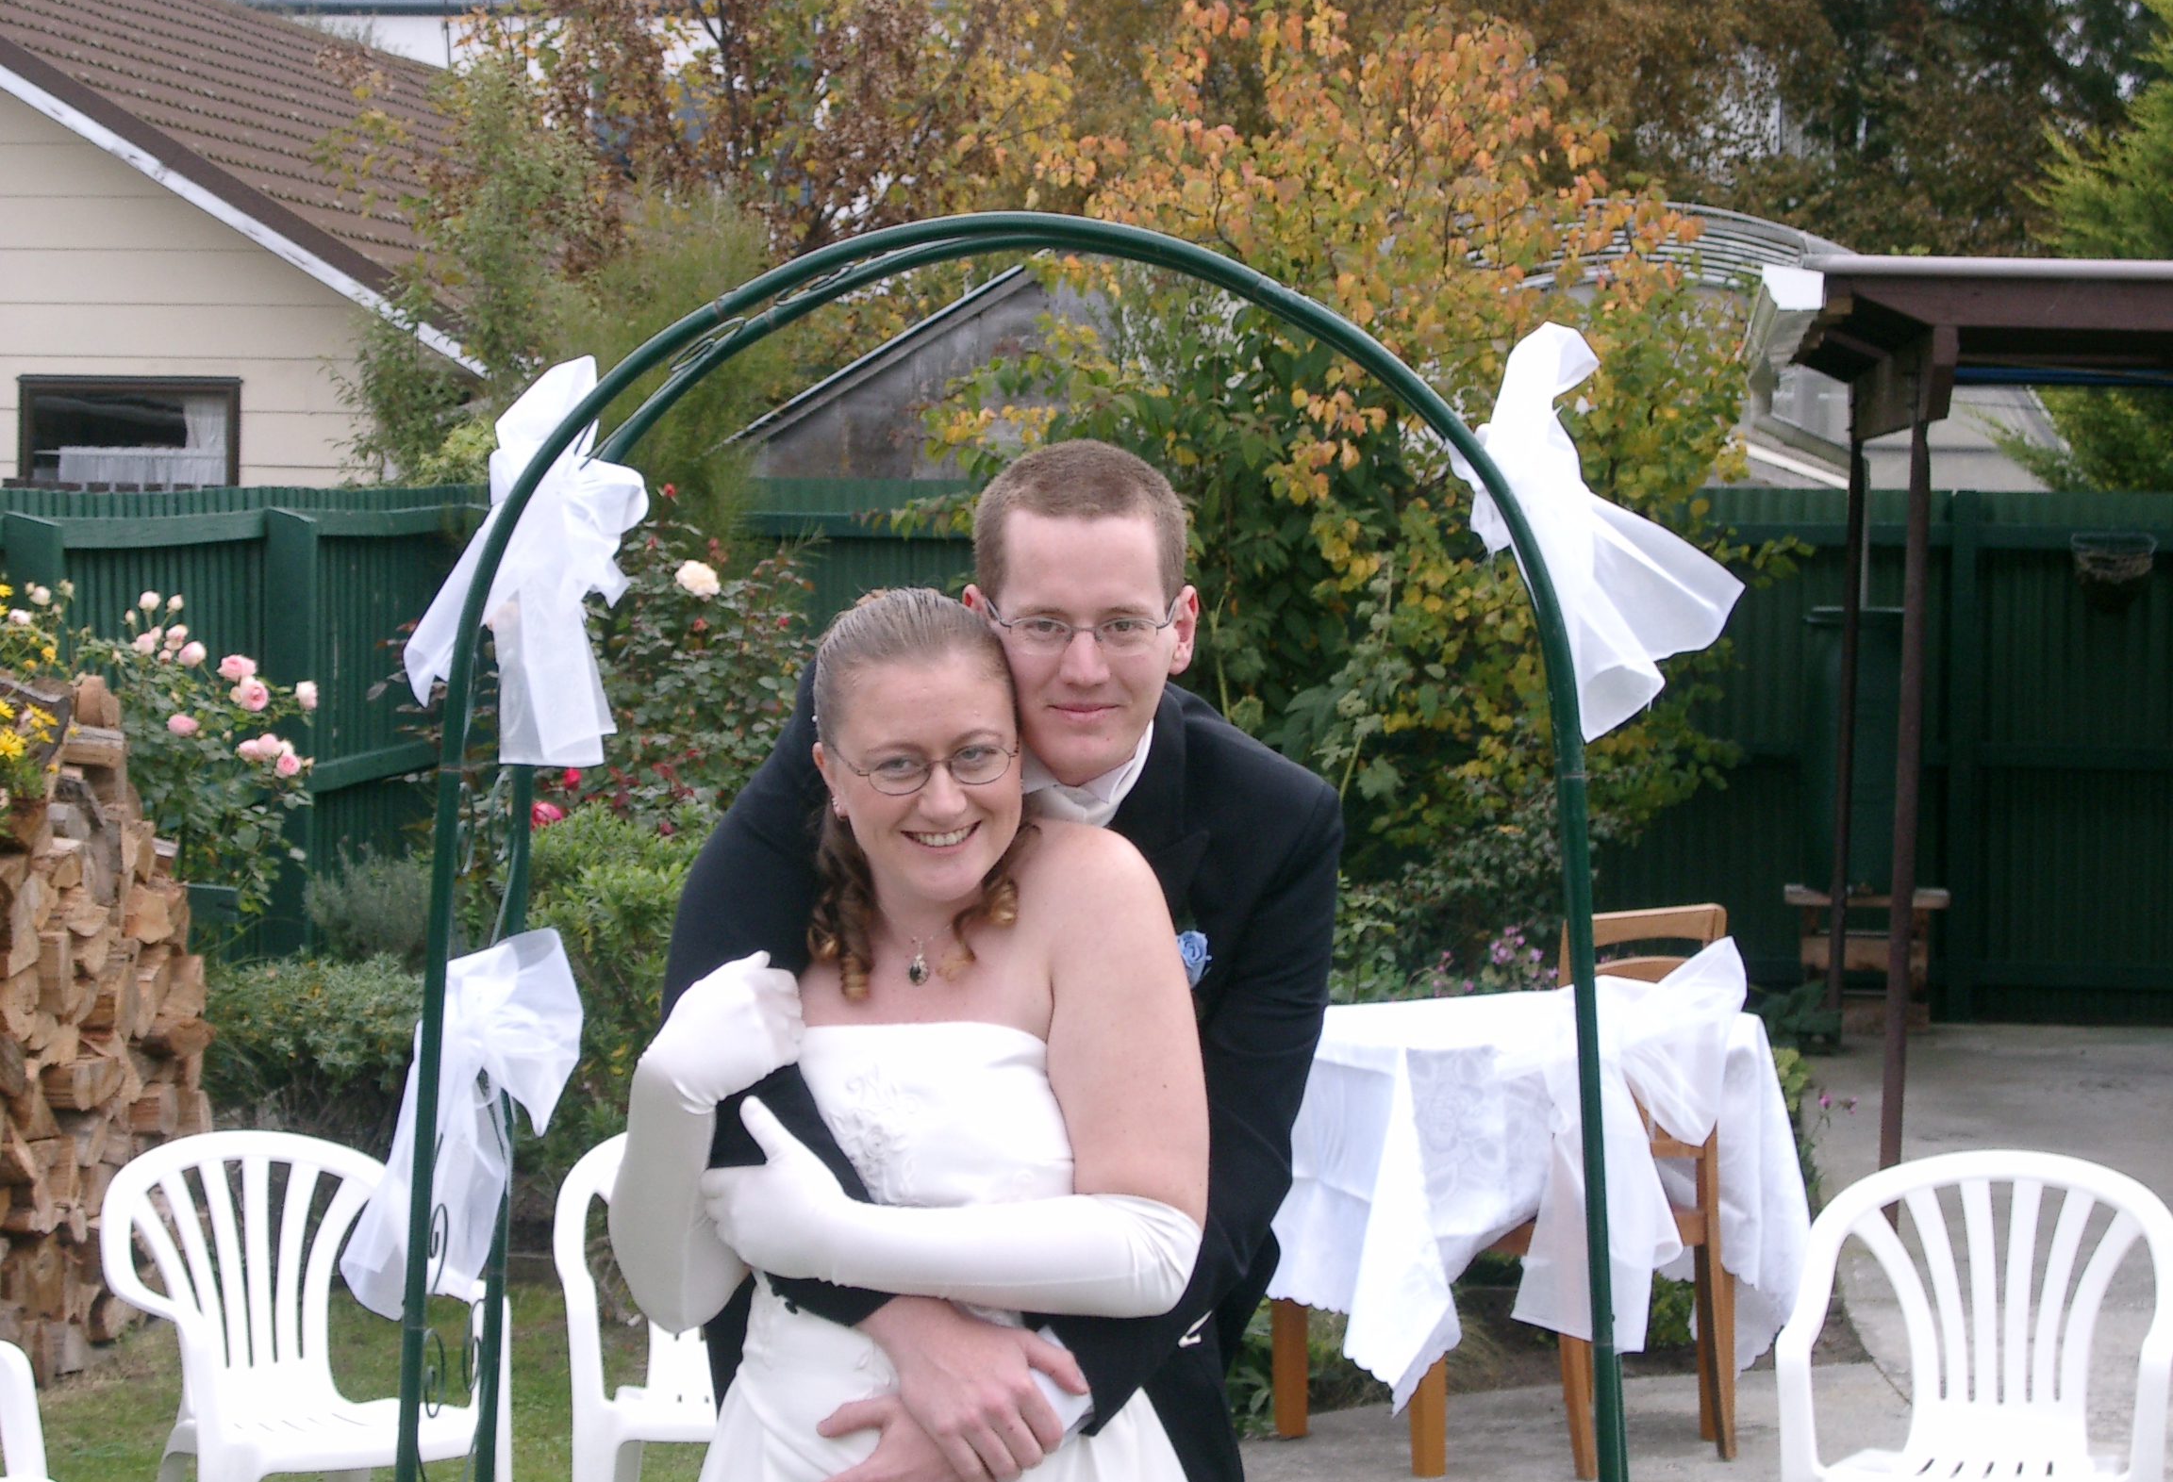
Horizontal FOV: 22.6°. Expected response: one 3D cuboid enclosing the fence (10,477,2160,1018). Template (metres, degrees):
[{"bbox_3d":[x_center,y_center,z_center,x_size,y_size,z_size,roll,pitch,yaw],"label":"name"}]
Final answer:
[{"bbox_3d":[0.450,0.103,16.712,7.000,1.800,4.600,0,2,0],"label":"fence"}]

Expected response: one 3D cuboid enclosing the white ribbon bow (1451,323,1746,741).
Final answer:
[{"bbox_3d":[0.469,-0.191,4.970,0.260,0.375,0.220,0,2,-6],"label":"white ribbon bow"}]

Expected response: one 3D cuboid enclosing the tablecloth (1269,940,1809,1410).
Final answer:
[{"bbox_3d":[0.735,0.800,9.631,0.900,0.610,0.800,-1,2,-34],"label":"tablecloth"}]

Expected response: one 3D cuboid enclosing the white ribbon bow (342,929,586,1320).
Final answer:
[{"bbox_3d":[-0.570,0.350,4.970,0.225,0.360,0.220,0,2,-6],"label":"white ribbon bow"}]

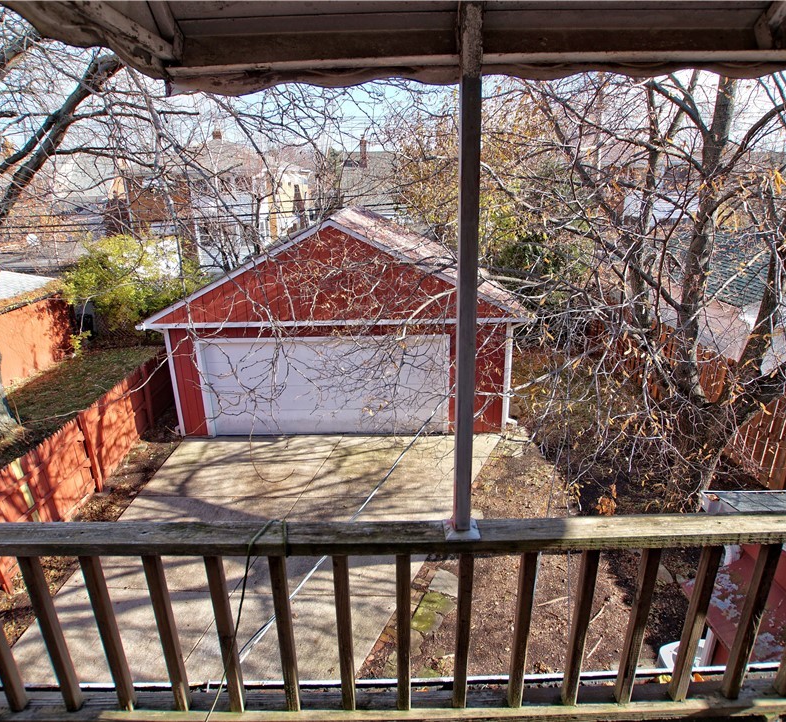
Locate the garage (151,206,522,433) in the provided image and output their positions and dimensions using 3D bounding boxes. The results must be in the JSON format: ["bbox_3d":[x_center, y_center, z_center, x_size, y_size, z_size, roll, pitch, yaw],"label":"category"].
[{"bbox_3d":[-1.065,-1.591,12.414,7.550,4.430,6.400,-1,20,1],"label":"garage"}]

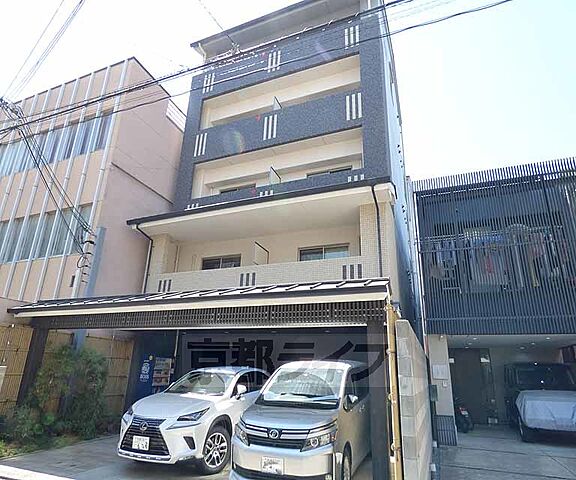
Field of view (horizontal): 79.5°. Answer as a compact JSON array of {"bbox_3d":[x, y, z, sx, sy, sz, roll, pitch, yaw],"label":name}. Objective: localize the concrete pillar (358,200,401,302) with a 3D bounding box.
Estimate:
[{"bbox_3d":[2.312,0.342,8.870,0.689,2.380,0.750,-7,-20,22],"label":"concrete pillar"}]

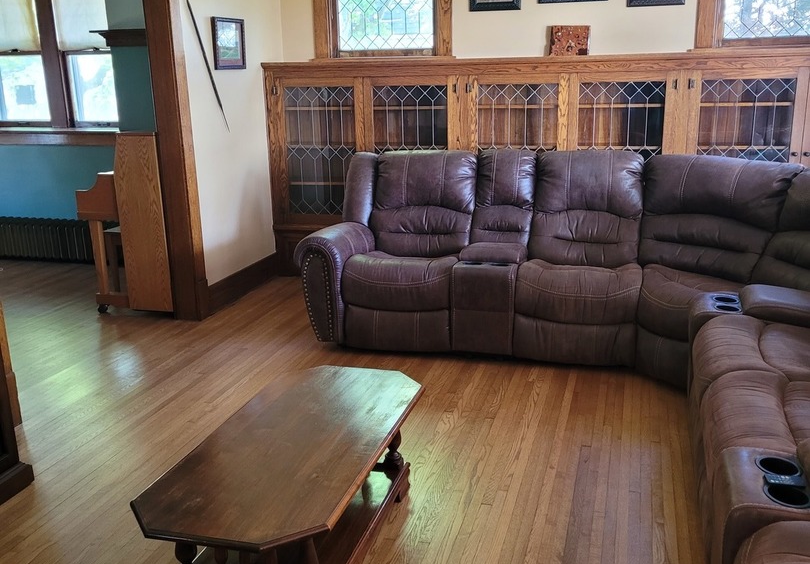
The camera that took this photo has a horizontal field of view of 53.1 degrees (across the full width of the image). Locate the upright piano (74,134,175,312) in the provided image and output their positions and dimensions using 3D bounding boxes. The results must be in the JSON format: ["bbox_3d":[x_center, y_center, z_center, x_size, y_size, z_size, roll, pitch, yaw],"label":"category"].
[{"bbox_3d":[-1.545,-0.525,5.641,0.620,1.140,1.440,3,16,16],"label":"upright piano"}]

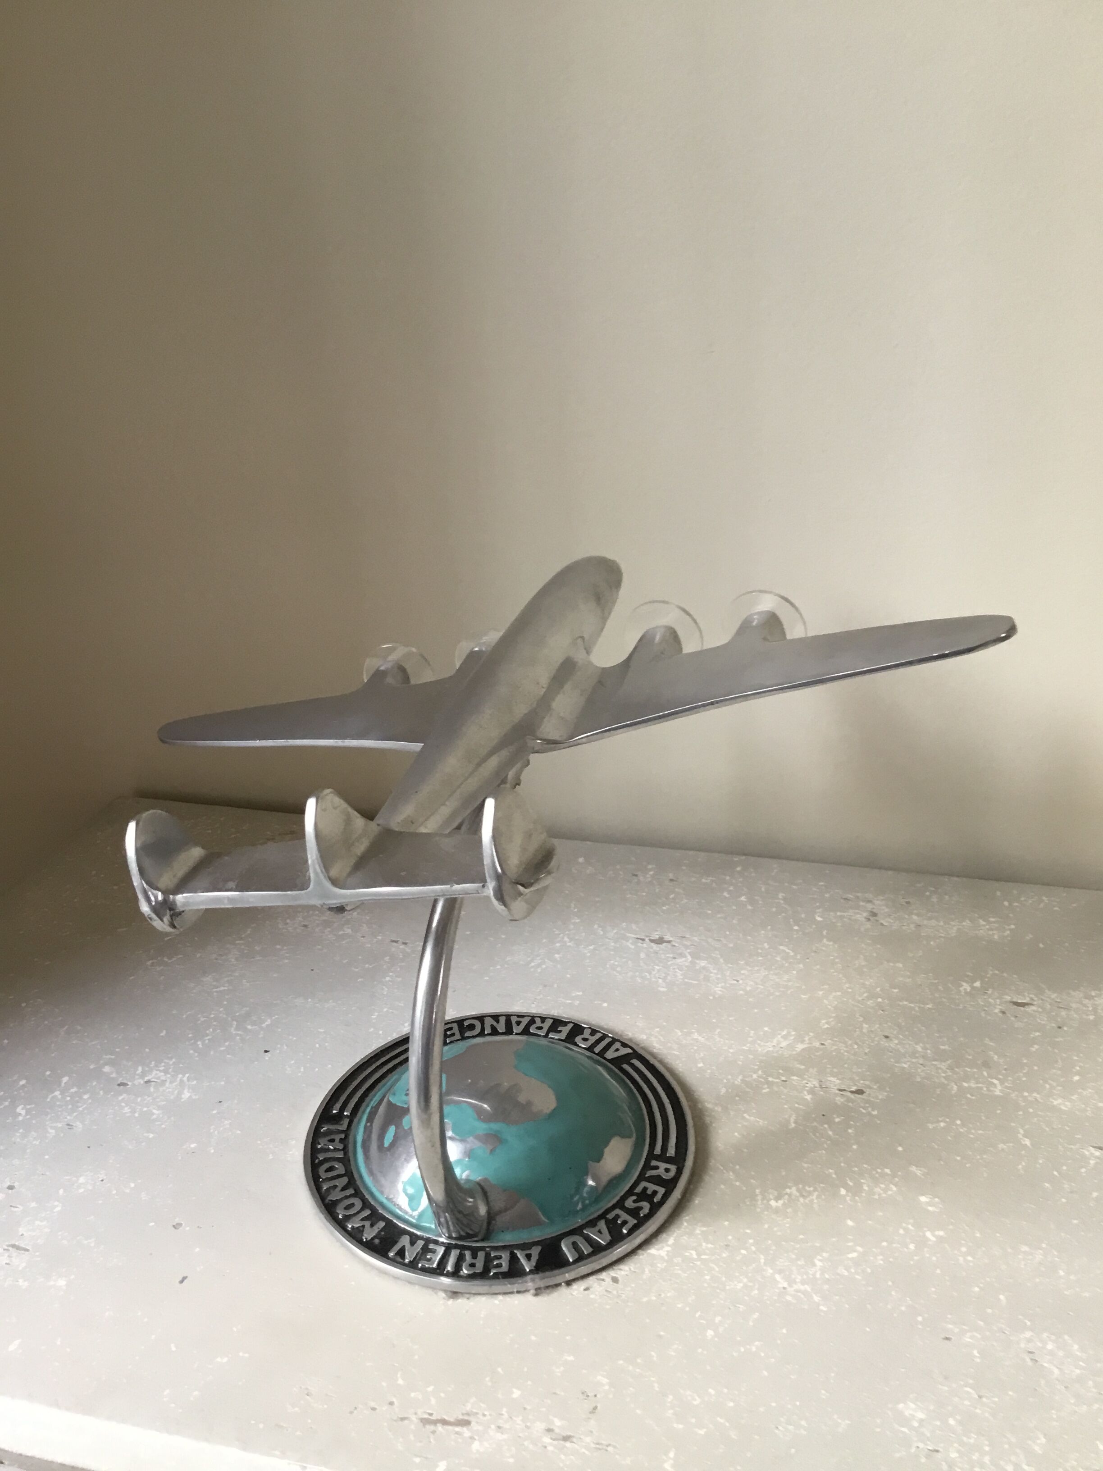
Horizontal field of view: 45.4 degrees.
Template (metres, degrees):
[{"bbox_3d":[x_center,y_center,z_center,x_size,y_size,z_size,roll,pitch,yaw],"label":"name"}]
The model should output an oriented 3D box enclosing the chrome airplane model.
[{"bbox_3d":[-0.017,0.037,0.527,0.361,0.207,0.285,8,26,20],"label":"chrome airplane model"}]

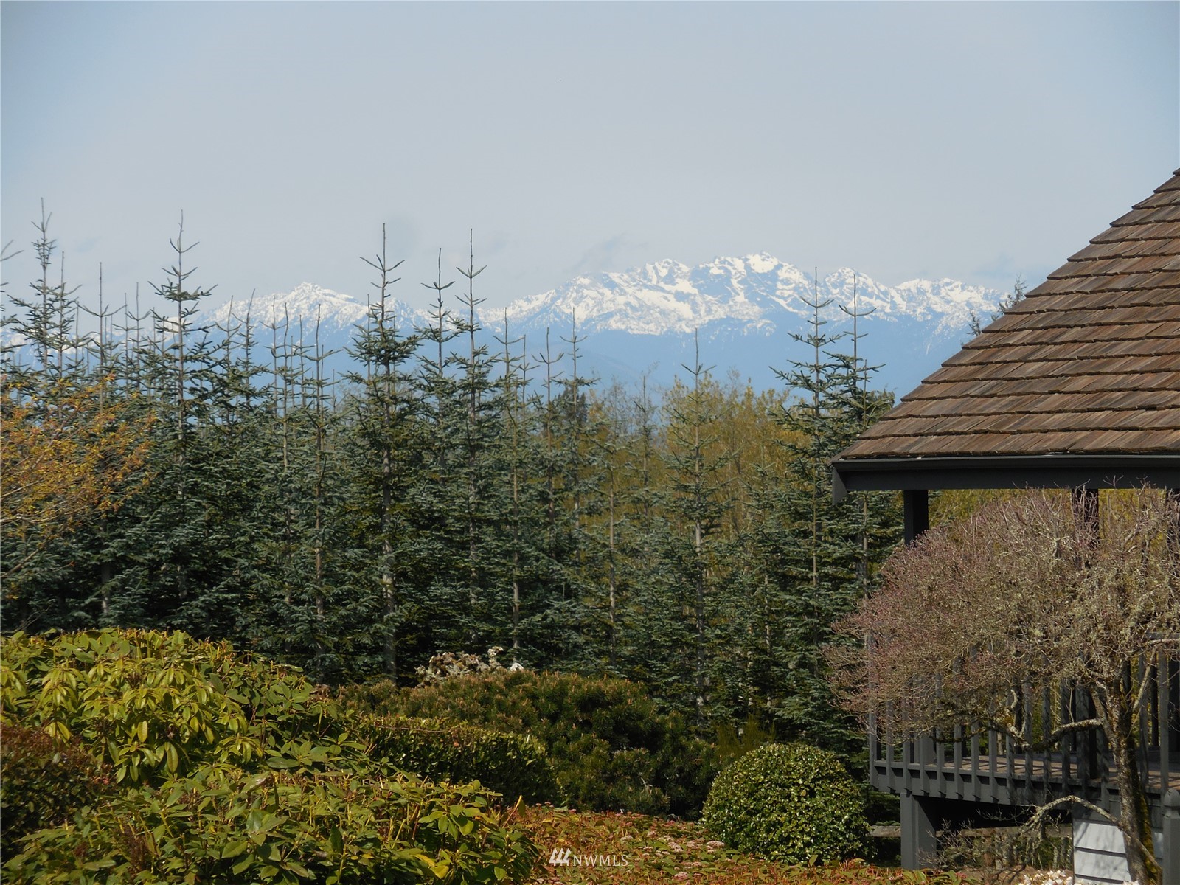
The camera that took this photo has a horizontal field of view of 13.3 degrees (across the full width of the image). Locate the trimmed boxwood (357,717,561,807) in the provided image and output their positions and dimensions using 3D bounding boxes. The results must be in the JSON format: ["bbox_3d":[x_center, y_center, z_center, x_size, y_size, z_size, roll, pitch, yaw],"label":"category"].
[{"bbox_3d":[-0.919,2.105,33.000,1.500,0.680,1.000,0,-1,12],"label":"trimmed boxwood"}]

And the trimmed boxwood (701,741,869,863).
[{"bbox_3d":[1.209,2.244,31.500,1.040,0.820,1.040,0,-1,0],"label":"trimmed boxwood"}]

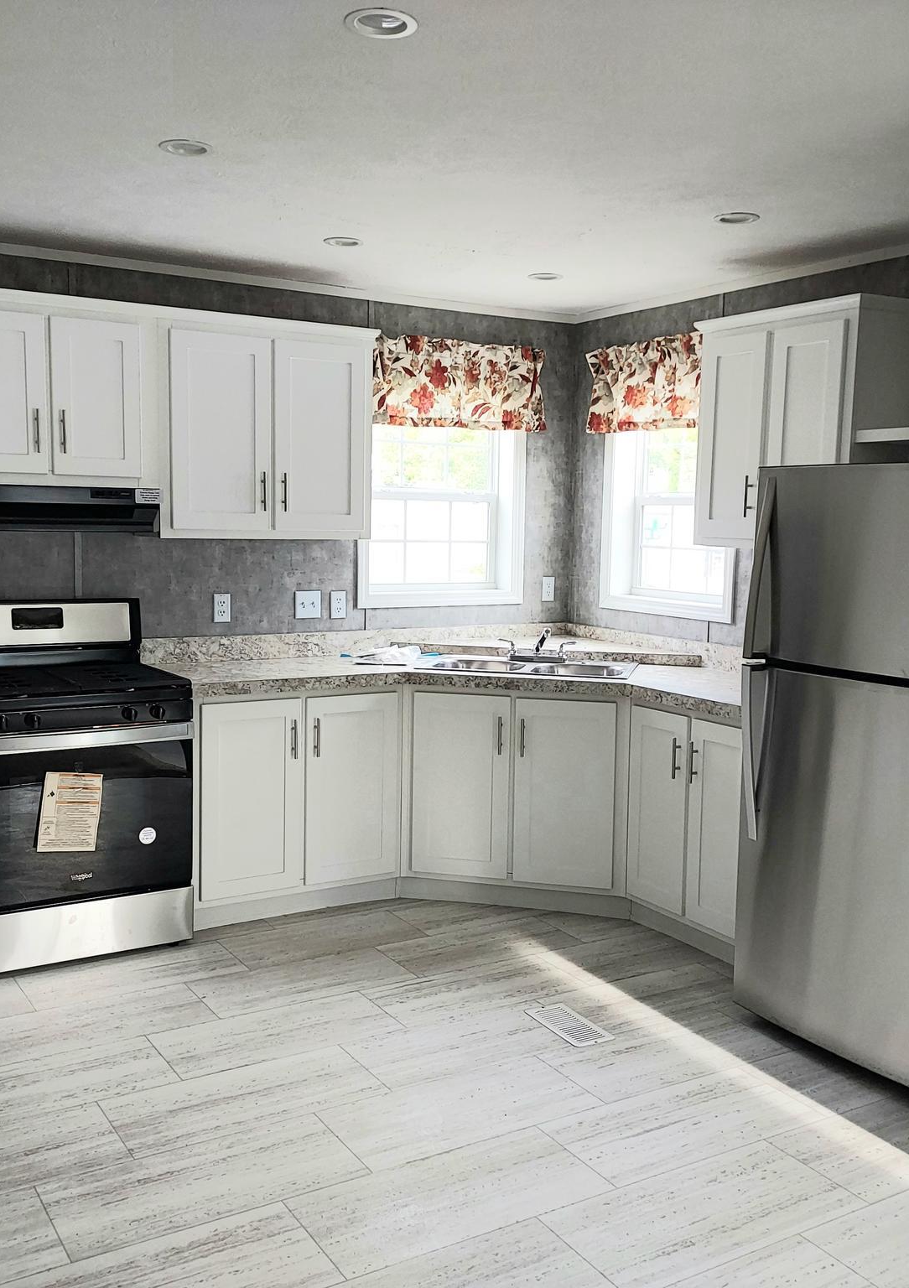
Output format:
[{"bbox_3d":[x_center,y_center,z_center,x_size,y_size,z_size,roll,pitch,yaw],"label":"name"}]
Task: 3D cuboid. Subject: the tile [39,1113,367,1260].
[{"bbox_3d":[-0.560,1.215,2.699,0.681,0.008,0.322,-2,7,-32],"label":"tile"}]

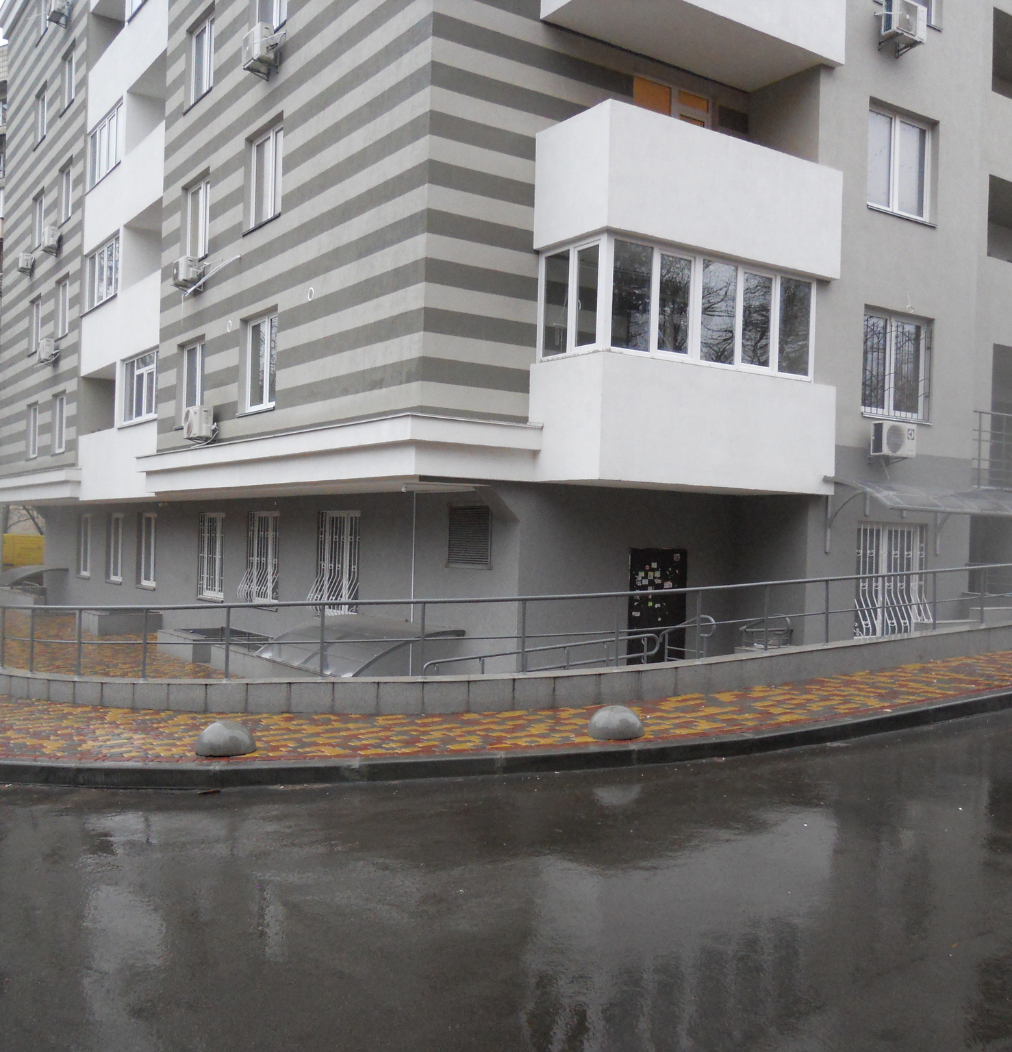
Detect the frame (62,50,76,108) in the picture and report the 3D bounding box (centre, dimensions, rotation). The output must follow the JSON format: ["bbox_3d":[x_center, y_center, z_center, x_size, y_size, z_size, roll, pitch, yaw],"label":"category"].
[{"bbox_3d":[-11.347,-11.719,29.726,0.150,1.500,1.530,2,-1,-34],"label":"frame"}]

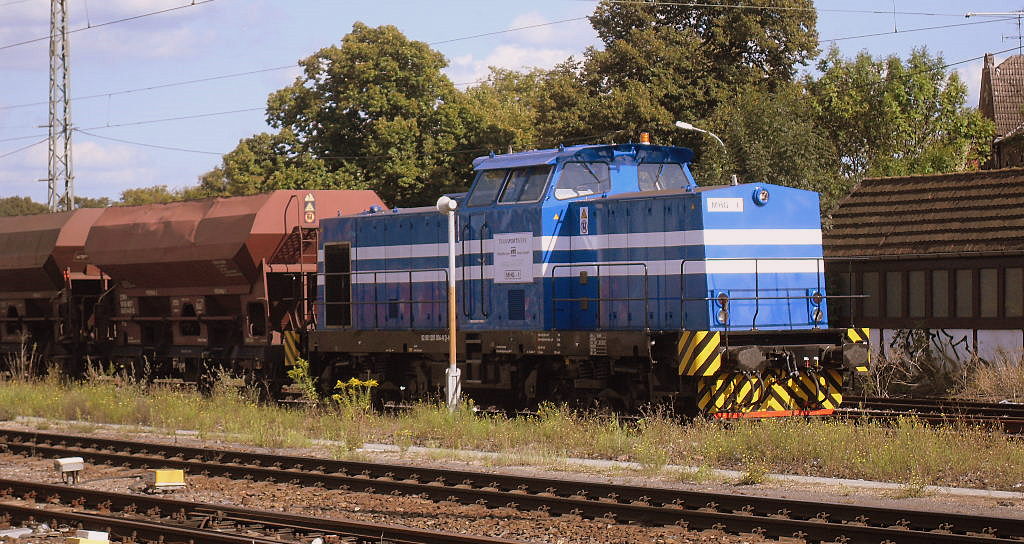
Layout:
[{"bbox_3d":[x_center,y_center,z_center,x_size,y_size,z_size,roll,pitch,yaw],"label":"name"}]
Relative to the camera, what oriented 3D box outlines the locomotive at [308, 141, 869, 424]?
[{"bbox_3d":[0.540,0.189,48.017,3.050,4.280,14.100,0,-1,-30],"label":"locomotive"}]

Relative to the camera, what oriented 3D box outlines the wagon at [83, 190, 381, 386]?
[{"bbox_3d":[-5.361,0.532,58.231,3.000,3.980,9.500,0,-1,-30],"label":"wagon"}]

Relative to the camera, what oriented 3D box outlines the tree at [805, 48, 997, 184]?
[{"bbox_3d":[11.674,-2.014,89.943,5.548,9.425,6.000,-1,-1,0],"label":"tree"}]

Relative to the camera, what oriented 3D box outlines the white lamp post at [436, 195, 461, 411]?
[{"bbox_3d":[-0.899,0.521,43.980,0.330,3.288,0.320,-1,-1,0],"label":"white lamp post"}]

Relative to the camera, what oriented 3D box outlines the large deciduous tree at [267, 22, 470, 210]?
[{"bbox_3d":[-5.123,-2.980,109.926,7.656,12.234,8.000,-1,-1,0],"label":"large deciduous tree"}]

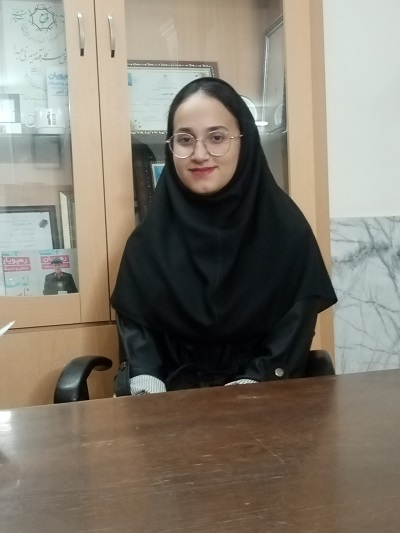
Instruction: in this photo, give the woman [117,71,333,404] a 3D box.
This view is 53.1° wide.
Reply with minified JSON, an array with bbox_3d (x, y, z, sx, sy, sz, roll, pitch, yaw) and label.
[{"bbox_3d":[0.040,0.246,0.809,0.480,1.320,0.620,-2,2,7],"label":"woman"}]

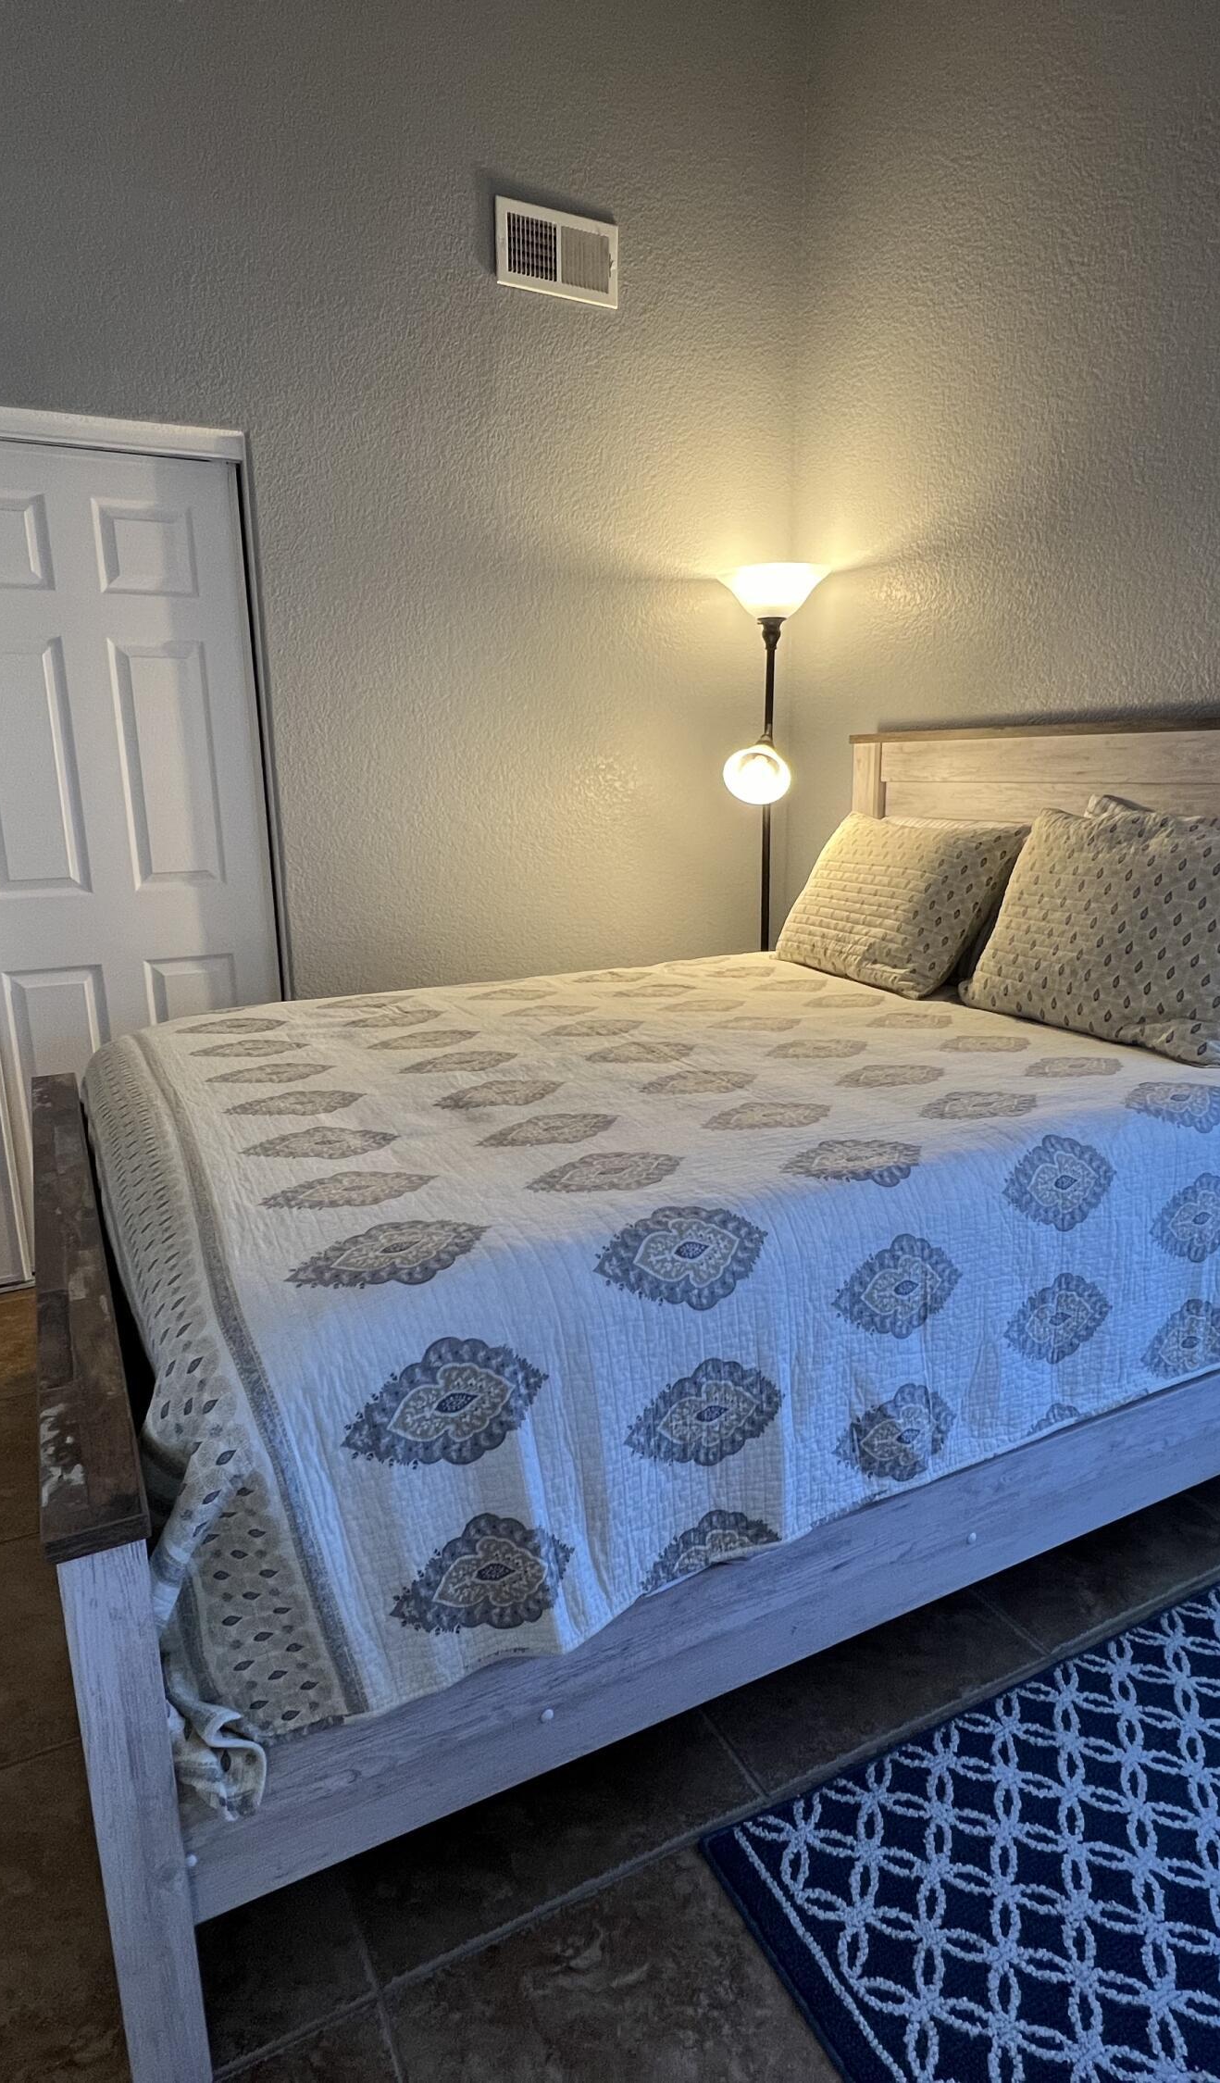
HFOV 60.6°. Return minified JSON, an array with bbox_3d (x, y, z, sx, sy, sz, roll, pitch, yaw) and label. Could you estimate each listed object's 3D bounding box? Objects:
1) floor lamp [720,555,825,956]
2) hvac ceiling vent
[{"bbox_3d":[0.482,-0.498,3.323,0.310,1.860,0.360,3,14,11],"label":"floor lamp"},{"bbox_3d":[-0.141,-2.137,2.831,0.354,0.198,0.020,-7,16,-25],"label":"hvac ceiling vent"}]

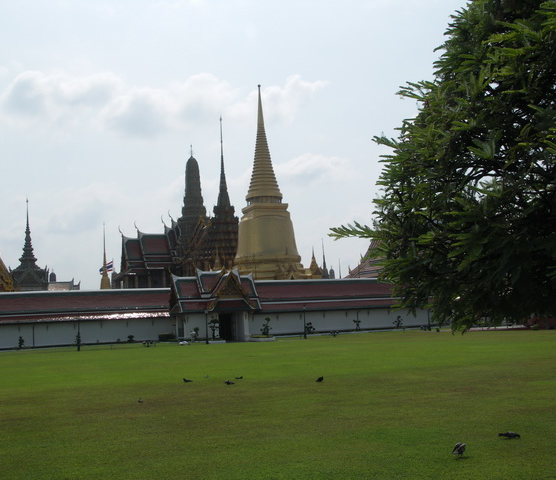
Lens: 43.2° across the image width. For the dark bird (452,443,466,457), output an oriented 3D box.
[{"bbox_3d":[2.114,2.448,8.233,0.130,0.180,0.240,-9,-9,44],"label":"dark bird"}]

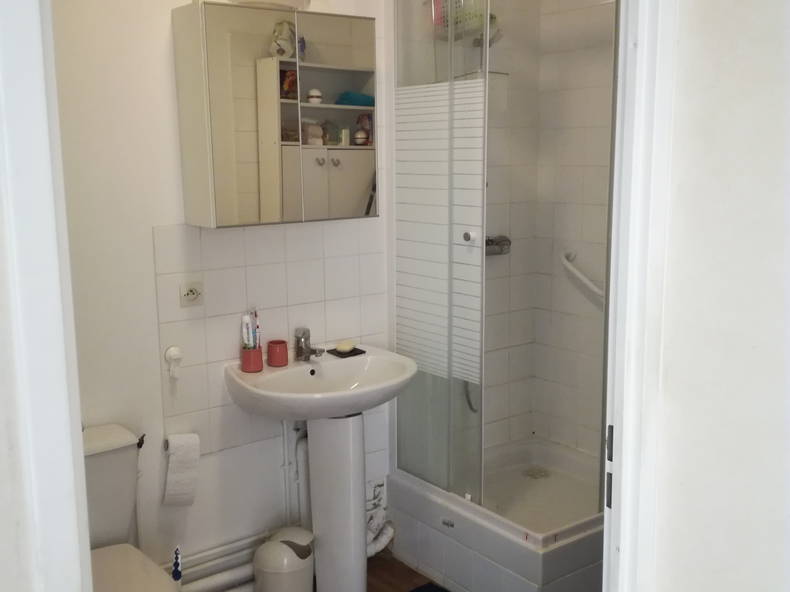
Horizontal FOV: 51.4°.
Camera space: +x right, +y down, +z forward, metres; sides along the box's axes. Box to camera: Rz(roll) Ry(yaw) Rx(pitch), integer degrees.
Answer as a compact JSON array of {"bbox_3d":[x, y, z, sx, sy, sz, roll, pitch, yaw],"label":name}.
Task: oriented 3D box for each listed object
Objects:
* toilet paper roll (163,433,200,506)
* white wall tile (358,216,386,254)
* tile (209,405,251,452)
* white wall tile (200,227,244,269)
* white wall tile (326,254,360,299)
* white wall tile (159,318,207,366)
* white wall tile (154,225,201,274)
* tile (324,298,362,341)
[{"bbox_3d":[-0.665,0.534,2.577,0.100,0.220,0.095,-8,12,-36],"label":"toilet paper roll"},{"bbox_3d":[-0.068,-0.229,2.985,0.150,0.150,0.010,-8,12,-36],"label":"white wall tile"},{"bbox_3d":[-0.544,0.429,2.725,0.149,0.149,0.010,-8,13,-36],"label":"tile"},{"bbox_3d":[-0.552,-0.165,2.629,0.150,0.150,0.010,-8,12,-36],"label":"white wall tile"},{"bbox_3d":[-0.188,-0.064,2.921,0.150,0.150,0.010,-8,12,-36],"label":"white wall tile"},{"bbox_3d":[-0.665,0.151,2.581,0.149,0.149,0.010,-8,13,-36],"label":"white wall tile"},{"bbox_3d":[-0.672,-0.148,2.540,0.150,0.150,0.010,-8,12,-36],"label":"white wall tile"},{"bbox_3d":[-0.187,0.082,2.937,0.149,0.149,0.010,-8,13,-36],"label":"tile"}]

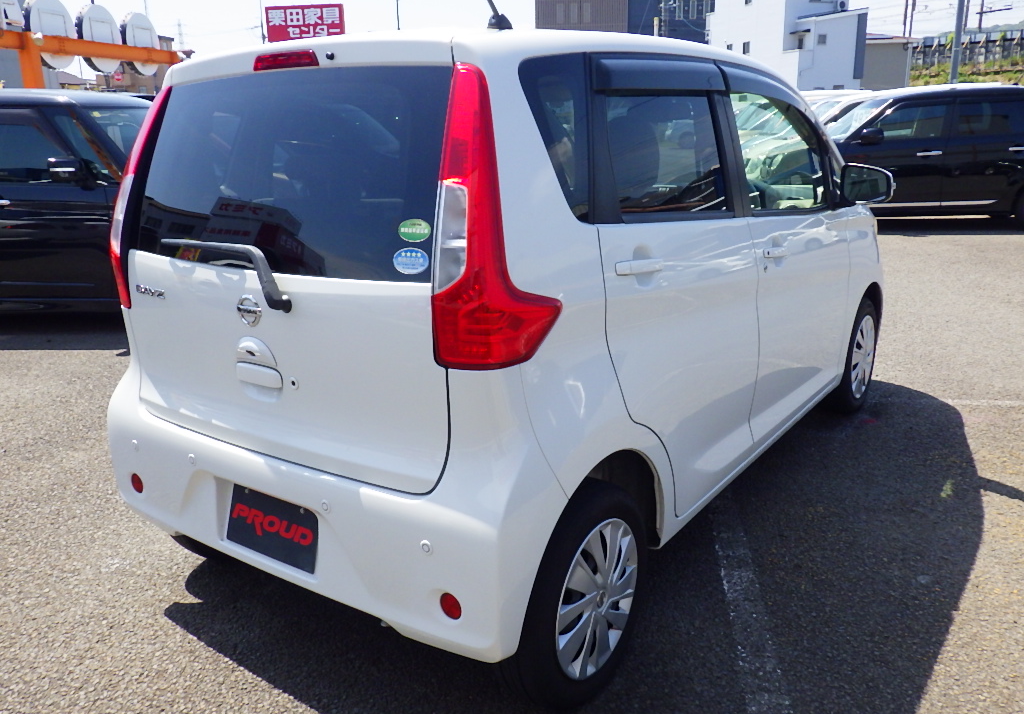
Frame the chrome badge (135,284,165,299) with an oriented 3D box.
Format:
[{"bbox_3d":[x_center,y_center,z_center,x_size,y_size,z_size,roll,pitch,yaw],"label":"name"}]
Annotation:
[{"bbox_3d":[-0.948,-0.169,2.168,0.152,0.025,0.010,12,15,40],"label":"chrome badge"}]

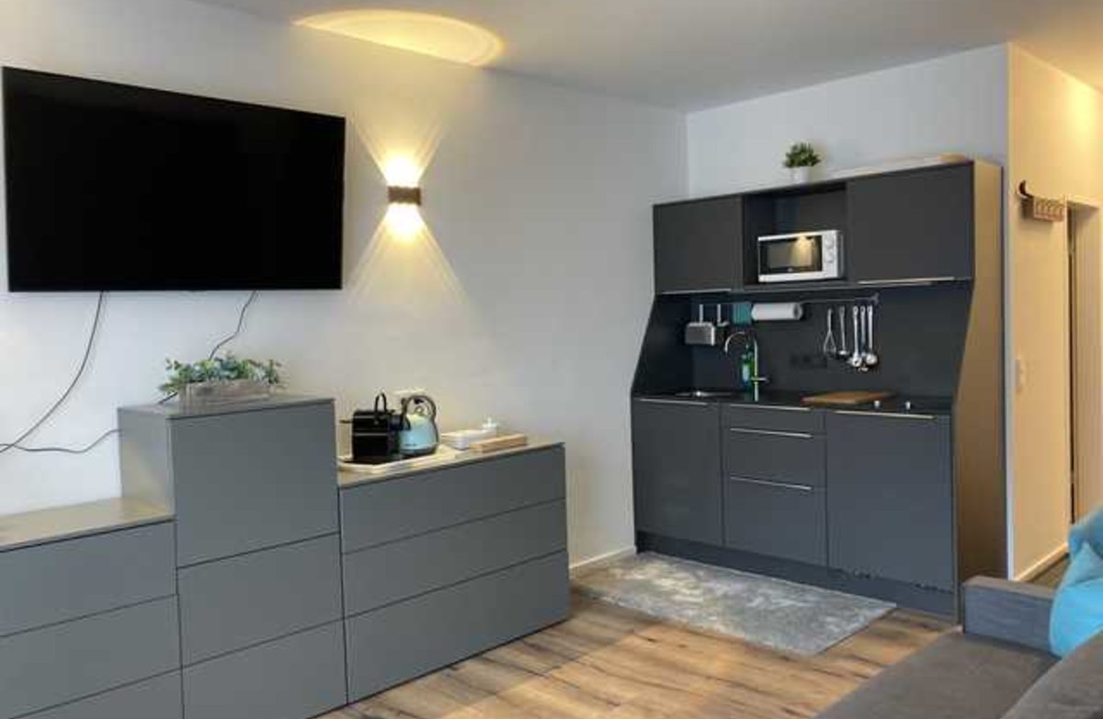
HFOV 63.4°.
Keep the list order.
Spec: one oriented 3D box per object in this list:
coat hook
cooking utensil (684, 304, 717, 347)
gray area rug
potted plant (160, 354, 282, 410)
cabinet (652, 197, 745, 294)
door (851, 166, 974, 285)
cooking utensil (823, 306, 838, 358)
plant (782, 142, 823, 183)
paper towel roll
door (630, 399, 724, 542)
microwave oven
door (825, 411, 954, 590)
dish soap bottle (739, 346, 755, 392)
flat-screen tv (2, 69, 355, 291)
[{"bbox_3d":[2.468,-0.785,4.486,0.550,0.180,0.075,-5,4,-45],"label":"coat hook"},{"bbox_3d":[0.908,-0.202,5.432,0.085,0.255,0.195,-5,4,-45],"label":"cooking utensil"},{"bbox_3d":[0.791,1.164,4.441,1.510,0.015,0.810,1,4,45],"label":"gray area rug"},{"bbox_3d":[-1.200,0.073,3.249,0.170,0.176,0.390,1,4,45],"label":"potted plant"},{"bbox_3d":[0.946,-0.660,5.225,0.608,0.528,0.320,1,4,45],"label":"cabinet"},{"bbox_3d":[1.660,-0.609,4.156,0.022,0.493,0.580,-5,4,-45],"label":"door"},{"bbox_3d":[1.522,-0.148,4.868,0.055,0.270,0.085,-5,4,-45],"label":"cooking utensil"},{"bbox_3d":[1.344,-1.033,4.769,0.192,0.242,0.192,1,4,45],"label":"plant"},{"bbox_3d":[1.261,-0.270,4.985,0.262,0.105,0.105,1,4,45],"label":"paper towel roll"},{"bbox_3d":[0.694,0.607,4.891,0.022,0.751,0.589,-5,4,-45],"label":"door"},{"bbox_3d":[1.396,-0.542,4.790,0.335,0.250,0.458,-5,4,-45],"label":"microwave oven"},{"bbox_3d":[1.568,0.642,4.161,0.025,0.780,0.600,-5,4,-45],"label":"door"},{"bbox_3d":[1.128,0.050,5.140,0.078,0.260,0.055,0,3,30],"label":"dish soap bottle"},{"bbox_3d":[-1.323,-0.609,3.299,1.235,0.708,0.060,-5,11,-45],"label":"flat-screen tv"}]

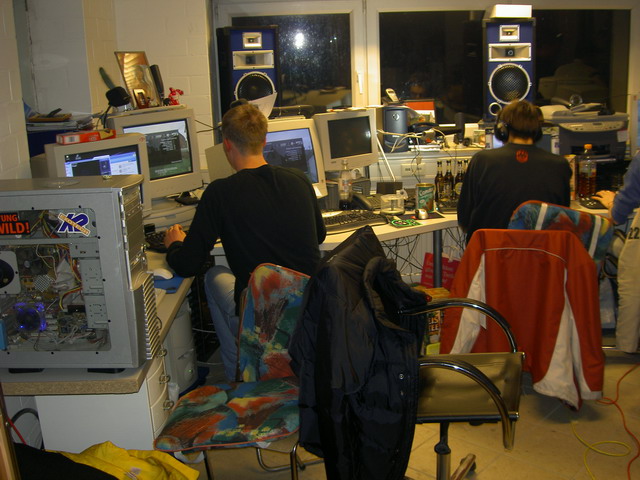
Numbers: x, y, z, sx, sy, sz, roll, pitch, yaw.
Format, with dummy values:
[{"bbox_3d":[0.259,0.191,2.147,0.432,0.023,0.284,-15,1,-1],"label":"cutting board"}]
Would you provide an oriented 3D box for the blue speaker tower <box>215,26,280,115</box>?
[{"bbox_3d":[-0.434,-1.019,4.525,0.350,0.610,0.340,-7,16,-17],"label":"blue speaker tower"}]

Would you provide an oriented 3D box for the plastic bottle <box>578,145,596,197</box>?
[{"bbox_3d":[1.485,-0.371,3.978,0.094,0.316,0.094,-2,14,0],"label":"plastic bottle"}]

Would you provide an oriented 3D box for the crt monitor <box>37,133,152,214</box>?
[{"bbox_3d":[-1.063,-0.271,3.228,0.420,0.420,0.430,-14,19,-39],"label":"crt monitor"}]

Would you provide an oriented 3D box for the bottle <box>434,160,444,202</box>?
[{"bbox_3d":[0.684,-0.333,4.125,0.065,0.250,0.065,-2,15,0],"label":"bottle"}]

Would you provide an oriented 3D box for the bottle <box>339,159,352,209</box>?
[{"bbox_3d":[0.140,-0.306,4.017,0.080,0.290,0.080,-2,15,0],"label":"bottle"}]

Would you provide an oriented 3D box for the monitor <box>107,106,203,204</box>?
[{"bbox_3d":[-0.933,-0.426,3.708,0.445,0.430,0.440,-15,16,-40],"label":"monitor"}]

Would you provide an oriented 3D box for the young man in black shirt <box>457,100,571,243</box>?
[{"bbox_3d":[0.927,-0.012,3.584,0.530,1.320,0.720,0,15,7],"label":"young man in black shirt"}]

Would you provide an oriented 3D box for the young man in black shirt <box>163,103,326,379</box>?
[{"bbox_3d":[-0.305,0.108,3.201,0.620,1.380,0.850,-6,15,-15],"label":"young man in black shirt"}]

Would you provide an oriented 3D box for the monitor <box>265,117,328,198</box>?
[{"bbox_3d":[-0.275,-0.343,3.515,0.440,0.450,0.440,-15,19,-40],"label":"monitor"}]

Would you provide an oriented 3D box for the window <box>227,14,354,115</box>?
[{"bbox_3d":[-0.187,-1.136,4.722,0.840,0.720,0.080,-4,15,-5],"label":"window"}]

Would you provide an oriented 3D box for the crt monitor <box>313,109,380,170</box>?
[{"bbox_3d":[0.068,-0.563,4.193,0.375,0.360,0.380,-12,13,-32],"label":"crt monitor"}]

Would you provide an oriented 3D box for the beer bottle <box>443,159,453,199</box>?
[{"bbox_3d":[0.719,-0.321,4.016,0.062,0.240,0.062,-2,14,0],"label":"beer bottle"}]

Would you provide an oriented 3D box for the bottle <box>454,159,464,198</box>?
[{"bbox_3d":[0.779,-0.323,4.015,0.062,0.240,0.062,-2,14,0],"label":"bottle"}]

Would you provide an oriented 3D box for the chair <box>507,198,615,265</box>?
[{"bbox_3d":[1.148,0.195,3.580,0.500,0.900,0.570,2,15,15],"label":"chair"}]

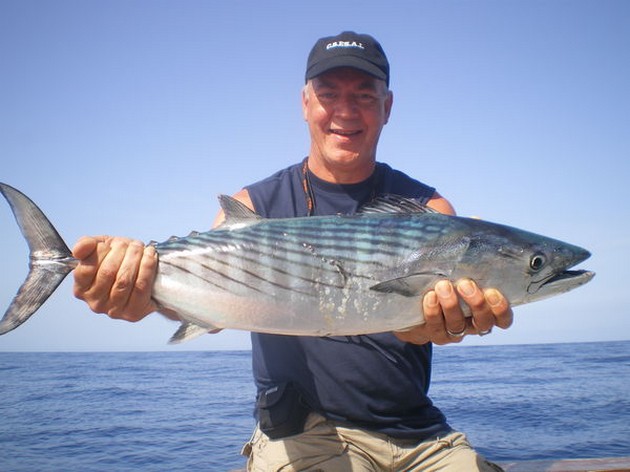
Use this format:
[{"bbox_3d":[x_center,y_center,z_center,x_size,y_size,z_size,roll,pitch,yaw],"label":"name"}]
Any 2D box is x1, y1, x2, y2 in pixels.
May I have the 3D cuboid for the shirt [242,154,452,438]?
[{"bbox_3d":[0.066,0.128,1.300,0.420,0.580,0.290,-1,-10,2],"label":"shirt"}]

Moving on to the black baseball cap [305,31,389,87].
[{"bbox_3d":[0.060,-0.330,1.240,0.168,0.130,0.255,3,10,5],"label":"black baseball cap"}]

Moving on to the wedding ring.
[{"bbox_3d":[0.158,0.107,0.735,0.022,0.004,0.022,-9,30,5],"label":"wedding ring"}]

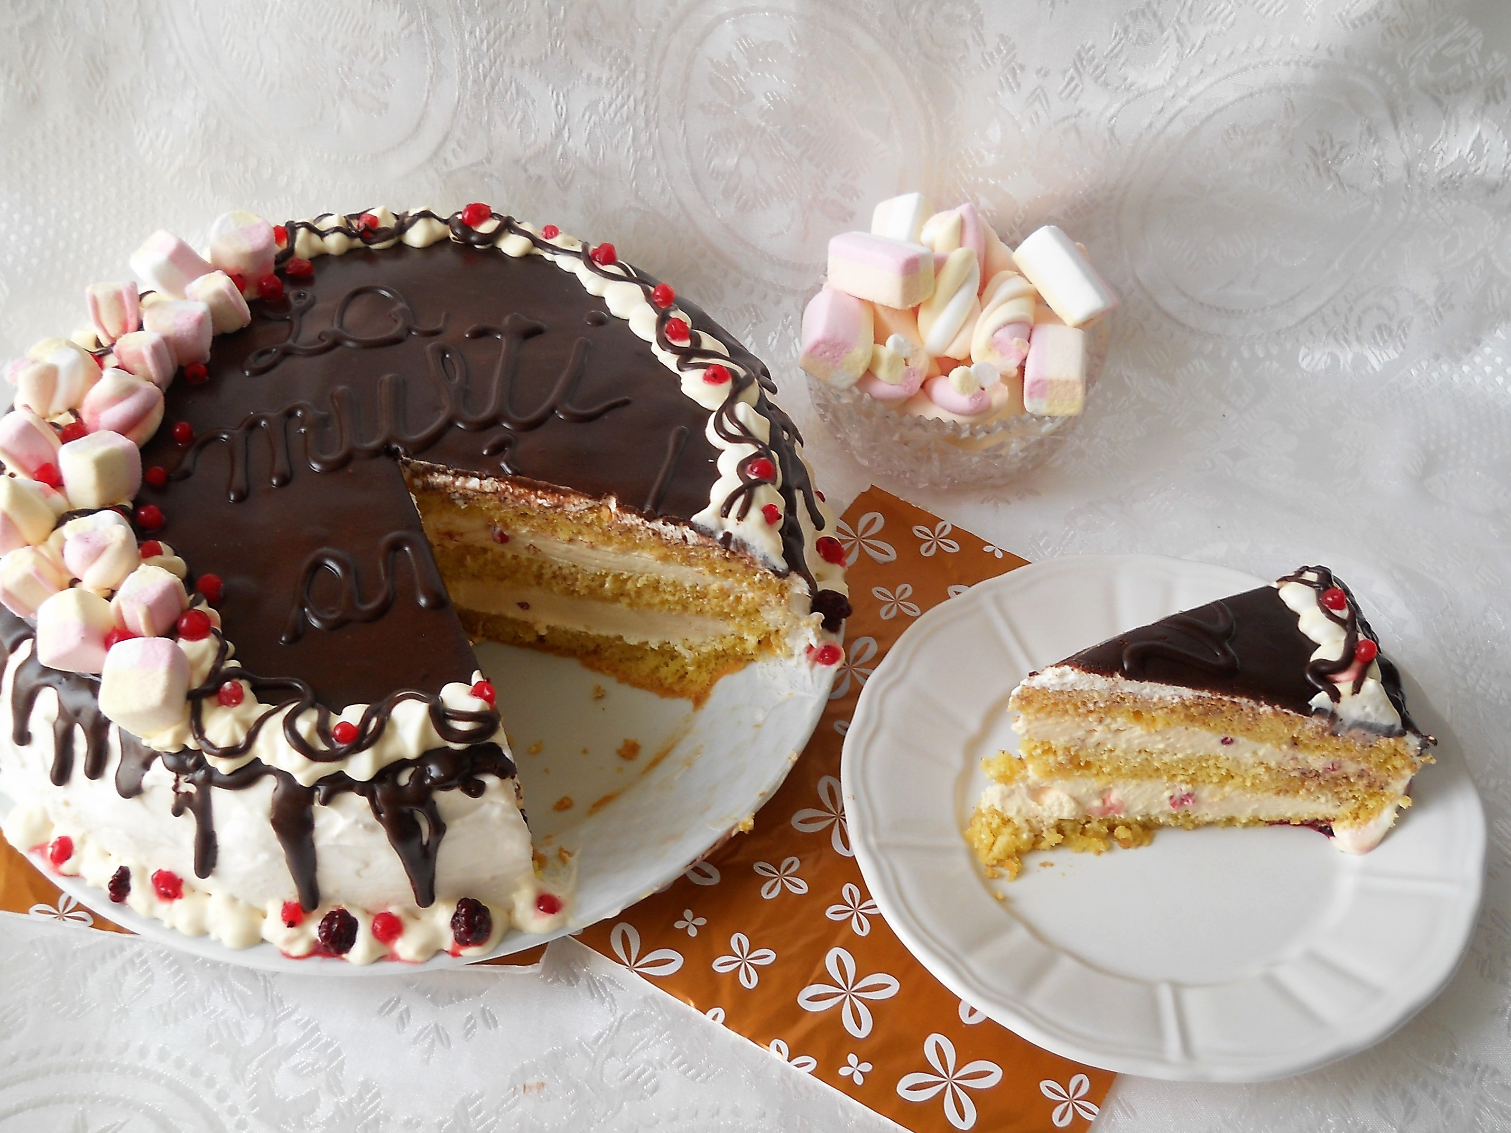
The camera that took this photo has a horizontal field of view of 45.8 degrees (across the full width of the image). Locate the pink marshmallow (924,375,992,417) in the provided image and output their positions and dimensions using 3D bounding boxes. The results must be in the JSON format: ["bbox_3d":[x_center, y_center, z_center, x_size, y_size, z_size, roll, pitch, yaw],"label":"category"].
[{"bbox_3d":[0.078,-0.065,0.686,0.027,0.018,0.025,6,25,6],"label":"pink marshmallow"}]

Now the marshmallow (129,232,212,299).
[{"bbox_3d":[-0.195,-0.099,0.607,0.019,0.024,0.018,24,70,46],"label":"marshmallow"}]

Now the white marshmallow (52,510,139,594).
[{"bbox_3d":[-0.189,-0.004,0.515,0.021,0.018,0.019,-4,48,-3],"label":"white marshmallow"}]

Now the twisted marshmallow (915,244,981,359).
[{"bbox_3d":[0.069,-0.094,0.638,0.019,0.019,0.037,9,72,5],"label":"twisted marshmallow"}]

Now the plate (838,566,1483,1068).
[{"bbox_3d":[0.132,0.079,0.592,0.207,0.022,0.207,-1,47,1],"label":"plate"}]

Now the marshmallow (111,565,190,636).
[{"bbox_3d":[-0.170,0.010,0.505,0.016,0.017,0.016,18,45,23],"label":"marshmallow"}]

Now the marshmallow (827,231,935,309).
[{"bbox_3d":[0.044,-0.105,0.635,0.035,0.019,0.018,21,35,36],"label":"marshmallow"}]

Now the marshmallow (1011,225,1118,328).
[{"bbox_3d":[0.119,-0.113,0.694,0.020,0.019,0.035,-37,80,18],"label":"marshmallow"}]

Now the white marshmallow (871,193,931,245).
[{"bbox_3d":[0.053,-0.118,0.655,0.018,0.018,0.030,-6,66,34],"label":"white marshmallow"}]

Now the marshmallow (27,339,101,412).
[{"bbox_3d":[-0.222,-0.061,0.572,0.022,0.020,0.020,0,48,0],"label":"marshmallow"}]

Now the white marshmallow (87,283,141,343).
[{"bbox_3d":[-0.231,-0.091,0.645,0.018,0.020,0.018,-6,21,-19],"label":"white marshmallow"}]

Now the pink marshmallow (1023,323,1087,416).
[{"bbox_3d":[0.114,-0.075,0.680,0.021,0.018,0.027,2,50,10],"label":"pink marshmallow"}]

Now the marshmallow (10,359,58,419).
[{"bbox_3d":[-0.250,-0.061,0.621,0.017,0.018,0.019,6,19,-22],"label":"marshmallow"}]

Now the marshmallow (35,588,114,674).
[{"bbox_3d":[-0.209,0.020,0.551,0.018,0.018,0.018,-27,62,17],"label":"marshmallow"}]

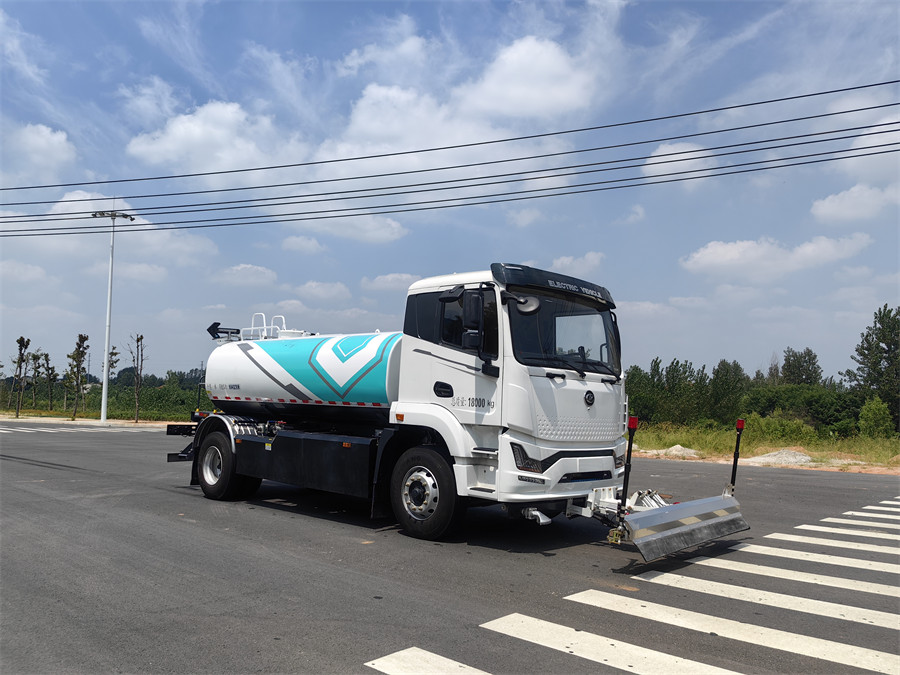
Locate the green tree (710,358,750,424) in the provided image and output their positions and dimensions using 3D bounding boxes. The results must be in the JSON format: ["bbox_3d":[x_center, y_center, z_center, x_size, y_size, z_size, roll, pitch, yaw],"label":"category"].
[{"bbox_3d":[19.110,3.760,48.000,2.800,4.650,2.800,0,-5,0],"label":"green tree"}]

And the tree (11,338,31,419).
[{"bbox_3d":[-28.110,2.600,46.000,1.150,5.340,1.150,0,-5,0],"label":"tree"}]

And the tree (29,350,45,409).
[{"bbox_3d":[-35.372,3.638,60.214,1.250,5.050,1.250,3,-6,-30],"label":"tree"}]

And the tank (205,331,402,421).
[{"bbox_3d":[-1.669,0.678,10.969,4.600,1.400,2.200,-2,-6,42],"label":"tank"}]

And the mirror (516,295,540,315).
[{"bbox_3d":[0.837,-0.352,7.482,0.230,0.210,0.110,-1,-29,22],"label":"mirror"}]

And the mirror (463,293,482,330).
[{"bbox_3d":[0.228,-0.272,7.012,0.200,0.385,0.110,4,-7,-37],"label":"mirror"}]

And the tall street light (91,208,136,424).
[{"bbox_3d":[-22.605,-1.449,46.596,2.600,14.000,1.900,3,-5,-26],"label":"tall street light"}]

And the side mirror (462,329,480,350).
[{"bbox_3d":[0.214,0.033,6.995,0.200,0.175,0.110,4,-7,-37],"label":"side mirror"}]

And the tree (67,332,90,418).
[{"bbox_3d":[-23.880,2.560,45.000,1.600,5.510,1.600,0,-5,0],"label":"tree"}]

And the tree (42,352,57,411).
[{"bbox_3d":[-37.560,4.210,66.000,1.450,5.500,1.450,0,-5,0],"label":"tree"}]

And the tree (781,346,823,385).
[{"bbox_3d":[37.140,4.635,73.686,4.000,7.400,4.000,-2,-5,27],"label":"tree"}]

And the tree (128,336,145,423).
[{"bbox_3d":[-19.604,2.581,44.236,1.000,5.500,1.000,2,-5,-24],"label":"tree"}]

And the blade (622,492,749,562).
[{"bbox_3d":[2.445,1.895,7.135,0.340,0.380,2.520,-4,-7,42],"label":"blade"}]

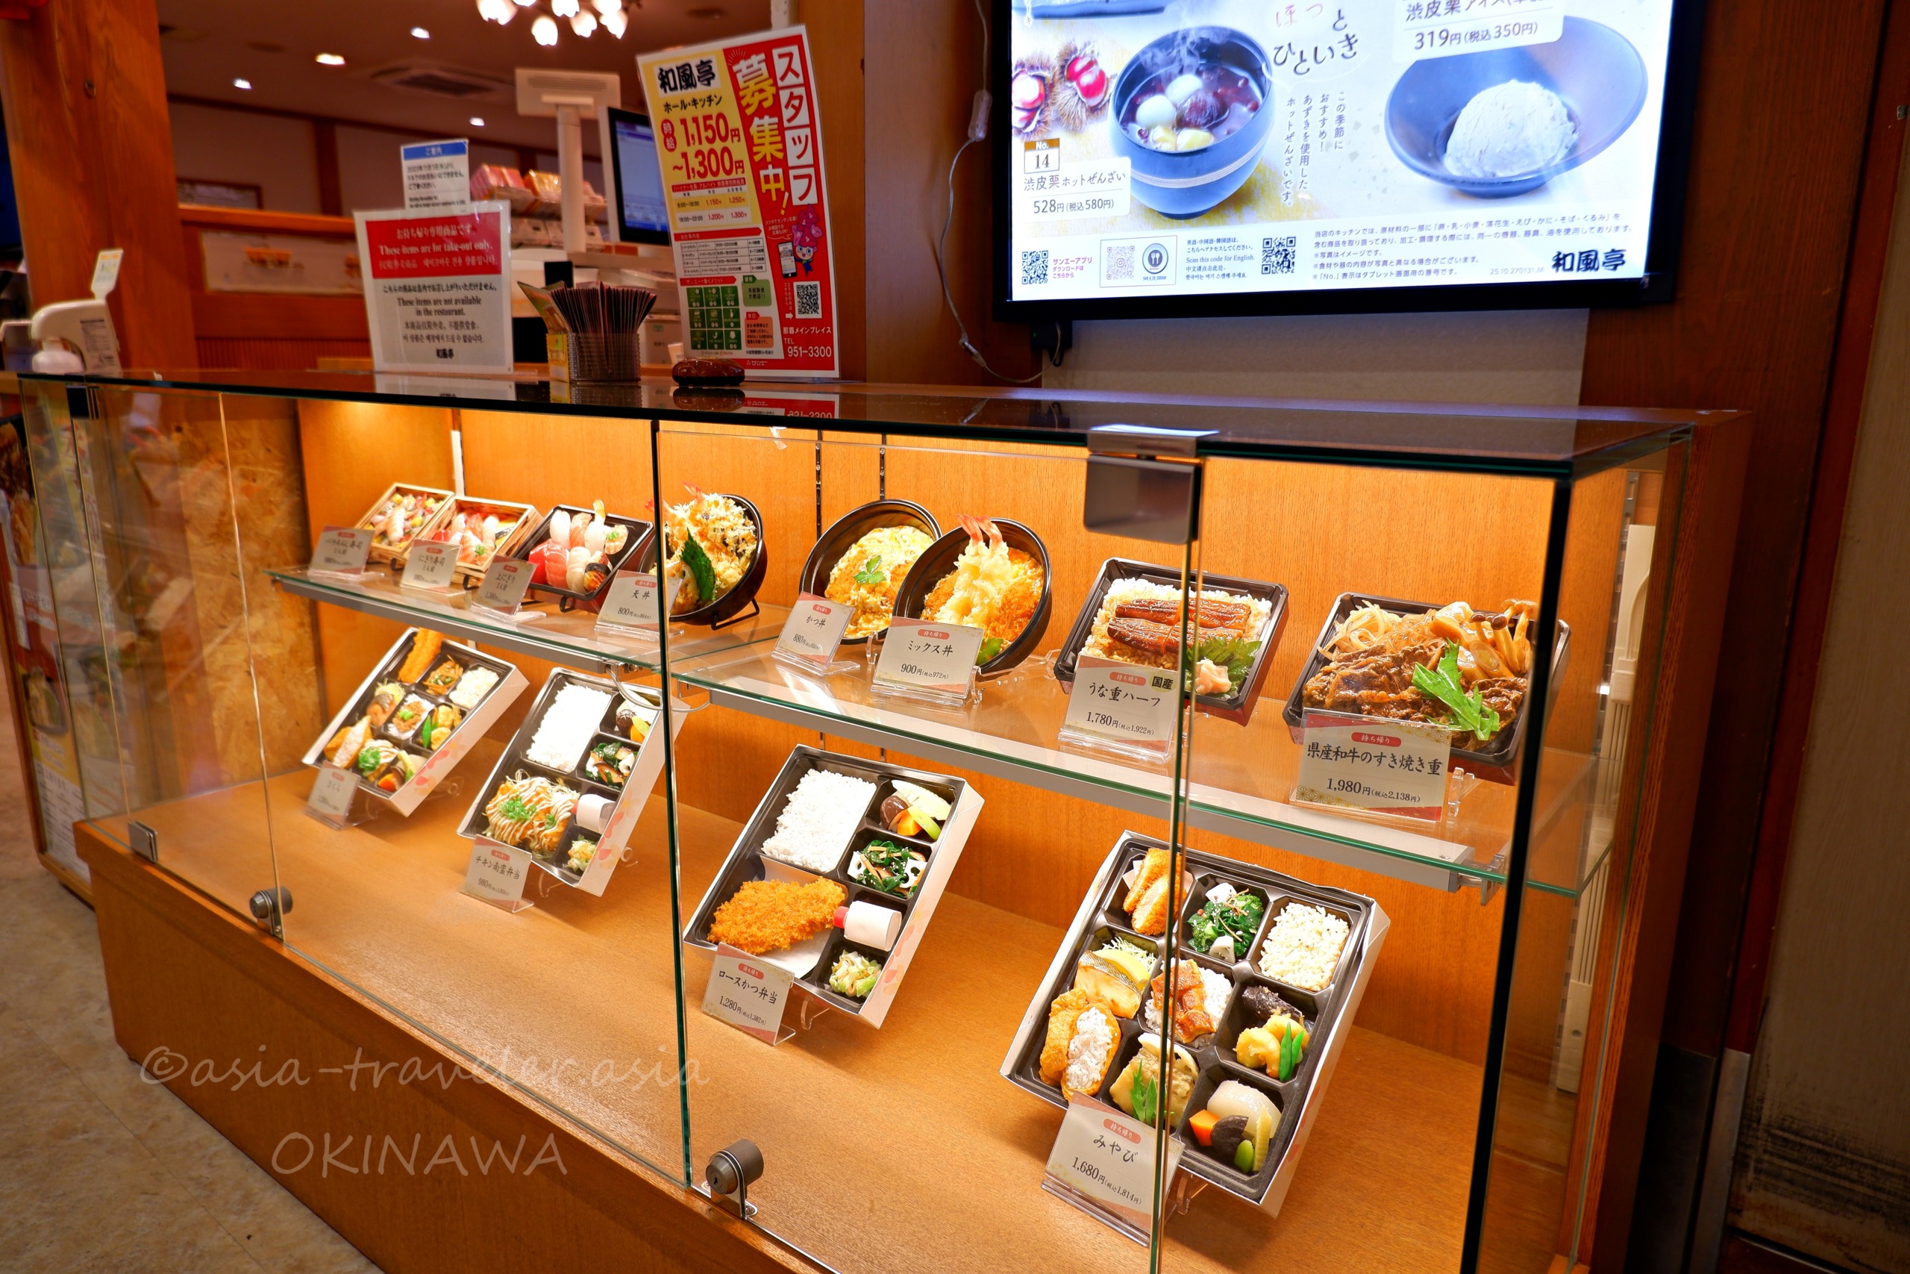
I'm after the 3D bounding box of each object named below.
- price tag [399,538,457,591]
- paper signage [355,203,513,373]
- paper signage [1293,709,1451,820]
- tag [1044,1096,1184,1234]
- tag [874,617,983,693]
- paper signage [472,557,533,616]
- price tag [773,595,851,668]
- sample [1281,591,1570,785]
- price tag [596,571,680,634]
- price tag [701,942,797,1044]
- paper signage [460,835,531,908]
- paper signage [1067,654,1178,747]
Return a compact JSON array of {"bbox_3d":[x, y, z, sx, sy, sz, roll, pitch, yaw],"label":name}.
[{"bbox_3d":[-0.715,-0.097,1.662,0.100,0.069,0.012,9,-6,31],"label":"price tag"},{"bbox_3d":[-0.692,-0.460,1.621,0.300,0.213,0.012,8,15,29],"label":"paper signage"},{"bbox_3d":[0.302,0.092,0.889,0.101,0.066,0.012,7,-13,26],"label":"paper signage"},{"bbox_3d":[0.121,0.401,0.929,0.099,0.071,0.012,12,-14,41],"label":"tag"},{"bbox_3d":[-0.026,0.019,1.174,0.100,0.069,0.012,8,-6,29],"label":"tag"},{"bbox_3d":[-0.566,-0.066,1.541,0.099,0.067,0.012,11,-15,39],"label":"paper signage"},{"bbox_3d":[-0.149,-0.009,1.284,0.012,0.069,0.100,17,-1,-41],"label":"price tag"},{"bbox_3d":[0.360,0.035,0.941,0.173,0.047,0.137,11,56,39],"label":"sample"},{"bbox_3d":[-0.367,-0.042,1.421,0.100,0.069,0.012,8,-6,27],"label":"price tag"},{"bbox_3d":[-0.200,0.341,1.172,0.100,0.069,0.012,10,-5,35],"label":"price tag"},{"bbox_3d":[-0.539,0.277,1.437,0.099,0.066,0.012,9,-10,32],"label":"paper signage"},{"bbox_3d":[0.139,0.057,1.020,0.097,0.070,0.012,10,-6,34],"label":"paper signage"}]

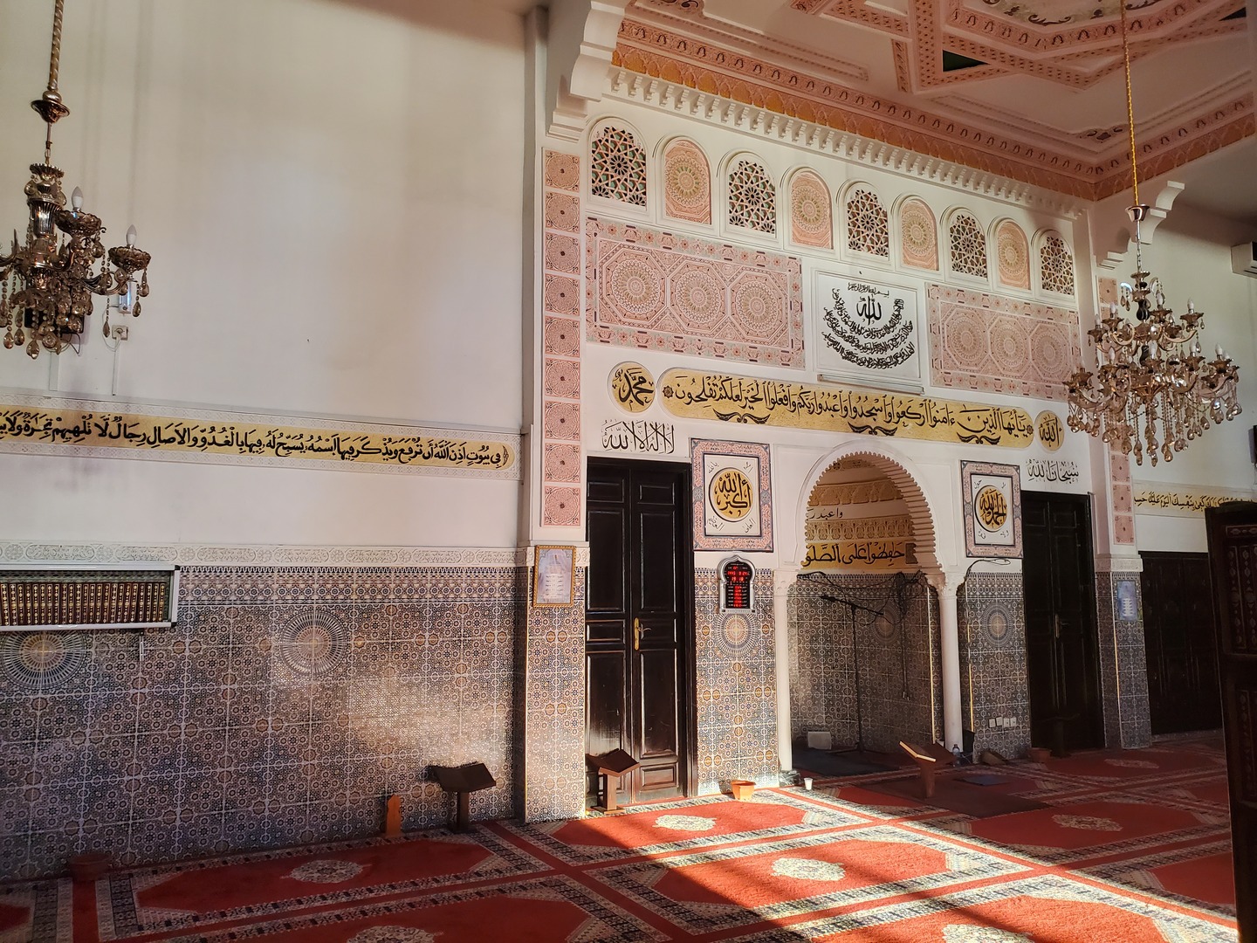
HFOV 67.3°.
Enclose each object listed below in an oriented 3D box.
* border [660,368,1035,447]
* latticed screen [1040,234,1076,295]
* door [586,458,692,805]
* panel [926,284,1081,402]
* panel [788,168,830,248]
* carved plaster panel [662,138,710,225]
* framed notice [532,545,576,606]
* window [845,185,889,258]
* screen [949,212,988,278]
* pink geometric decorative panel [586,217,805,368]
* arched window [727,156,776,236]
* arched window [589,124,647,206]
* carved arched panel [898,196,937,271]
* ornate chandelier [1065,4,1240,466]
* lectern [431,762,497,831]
[{"bbox_3d":[2.131,-0.524,8.370,4.190,0.400,0.040,4,-8,-26],"label":"border"},{"bbox_3d":[4.426,-2.138,9.768,0.460,0.630,0.060,4,-8,-26],"label":"latticed screen"},{"bbox_3d":[0.030,1.177,7.134,1.010,2.530,0.100,4,-8,-26],"label":"door"},{"bbox_3d":[3.586,-1.179,8.958,2.016,0.950,0.050,3,-7,-27],"label":"panel"},{"bbox_3d":[1.530,-2.229,8.021,0.436,0.659,0.060,3,-7,-27],"label":"panel"},{"bbox_3d":[0.449,-2.295,7.464,0.427,0.668,0.060,3,-7,-27],"label":"carved plaster panel"},{"bbox_3d":[-0.508,0.732,6.571,0.310,0.420,0.025,4,-8,-26],"label":"framed notice"},{"bbox_3d":[2.187,-2.284,8.676,0.470,0.630,0.060,4,-8,-26],"label":"window"},{"bbox_3d":[3.159,-2.132,8.861,0.482,0.607,0.060,3,-7,-27],"label":"screen"},{"bbox_3d":[0.553,-1.349,7.392,2.007,0.947,0.050,3,-7,-27],"label":"pink geometric decorative panel"},{"bbox_3d":[0.992,-2.261,7.743,0.467,0.619,0.060,3,-7,-27],"label":"arched window"},{"bbox_3d":[-0.073,-2.437,7.573,0.480,0.640,0.060,4,-8,-26],"label":"arched window"},{"bbox_3d":[2.744,-2.246,8.936,0.440,0.680,0.050,4,-8,-26],"label":"carved arched panel"},{"bbox_3d":[3.243,-1.620,5.972,1.080,3.204,1.080,3,-7,-27],"label":"ornate chandelier"},{"bbox_3d":[-1.034,2.076,5.976,0.336,0.375,0.280,3,-7,-27],"label":"lectern"}]

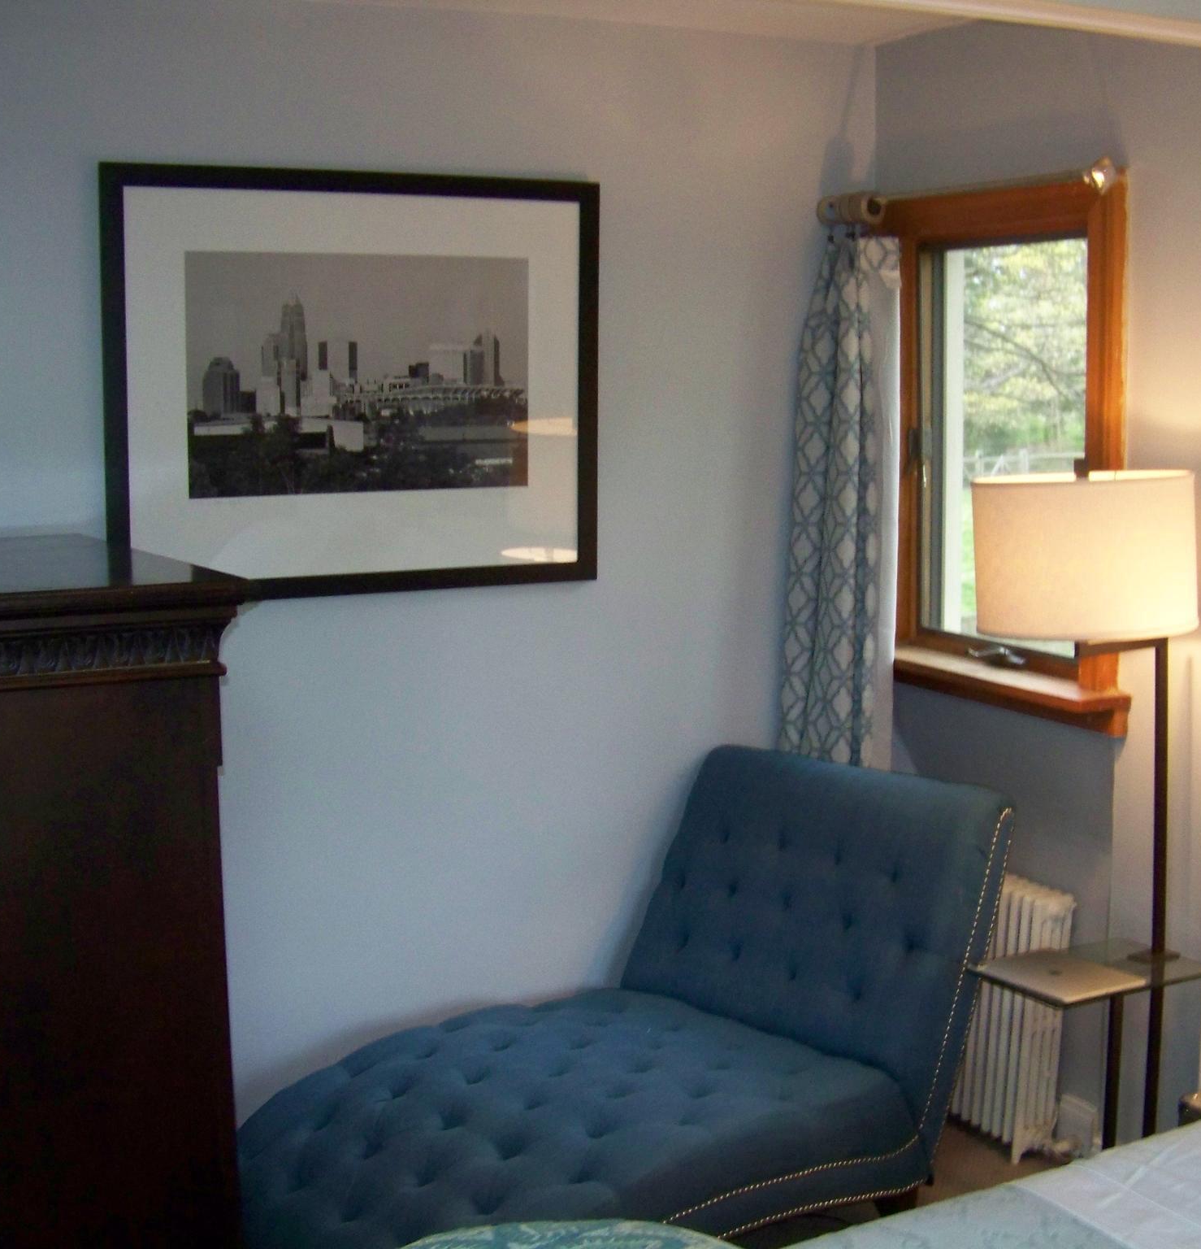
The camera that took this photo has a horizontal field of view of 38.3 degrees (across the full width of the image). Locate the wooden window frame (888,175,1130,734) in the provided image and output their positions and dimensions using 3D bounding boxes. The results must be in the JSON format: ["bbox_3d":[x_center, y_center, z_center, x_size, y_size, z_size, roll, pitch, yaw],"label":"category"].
[{"bbox_3d":[0.841,-0.381,3.829,0.150,1.135,0.855,-4,9,-25],"label":"wooden window frame"}]

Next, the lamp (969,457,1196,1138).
[{"bbox_3d":[0.898,0.443,3.252,0.420,1.495,0.420,-4,9,-25],"label":"lamp"}]

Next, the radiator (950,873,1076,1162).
[{"bbox_3d":[0.816,0.818,3.923,0.145,0.565,0.563,-4,9,-25],"label":"radiator"}]

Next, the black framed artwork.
[{"bbox_3d":[-0.491,-0.507,3.706,1.098,0.893,0.030,-4,9,-25],"label":"black framed artwork"}]

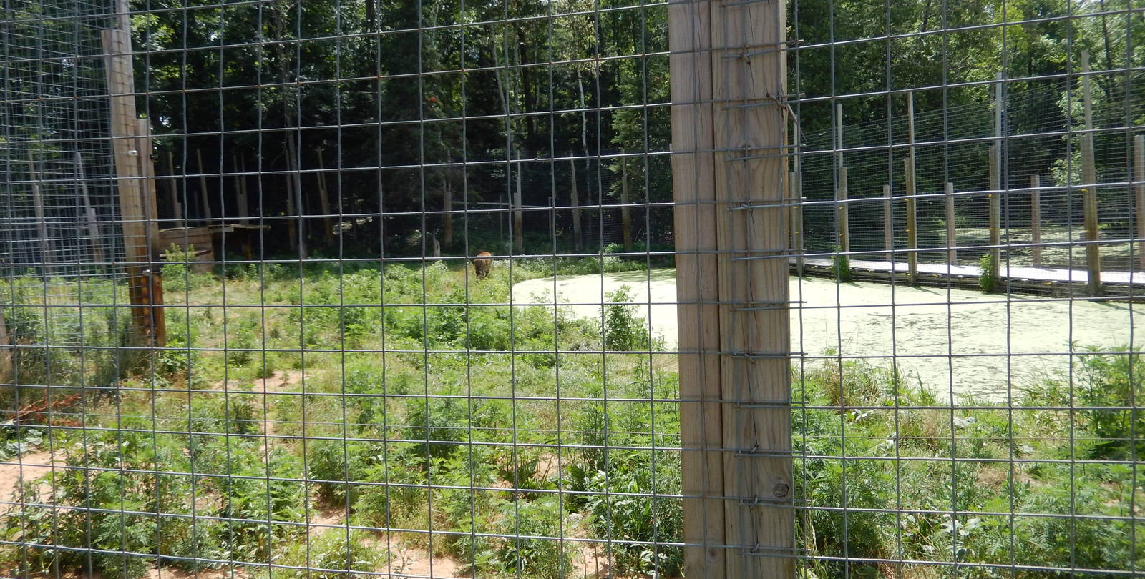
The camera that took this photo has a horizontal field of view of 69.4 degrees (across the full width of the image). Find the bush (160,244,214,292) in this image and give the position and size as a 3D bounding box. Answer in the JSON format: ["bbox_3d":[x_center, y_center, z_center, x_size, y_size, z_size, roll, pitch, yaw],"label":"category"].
[{"bbox_3d":[-9.107,-0.519,19.600,1.250,1.100,1.100,-2,5,0],"label":"bush"}]

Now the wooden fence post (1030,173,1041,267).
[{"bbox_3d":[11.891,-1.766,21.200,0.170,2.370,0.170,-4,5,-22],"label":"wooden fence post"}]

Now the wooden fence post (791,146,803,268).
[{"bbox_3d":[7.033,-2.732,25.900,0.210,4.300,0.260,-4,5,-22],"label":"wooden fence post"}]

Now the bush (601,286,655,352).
[{"bbox_3d":[0.804,0.415,11.800,0.740,0.920,0.700,-2,5,0],"label":"bush"}]

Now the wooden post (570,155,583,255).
[{"bbox_3d":[0.161,-3.894,37.300,0.260,4.400,0.220,-4,5,0],"label":"wooden post"}]

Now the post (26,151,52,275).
[{"bbox_3d":[-18.375,-2.636,28.500,0.260,4.350,0.220,-6,5,0],"label":"post"}]

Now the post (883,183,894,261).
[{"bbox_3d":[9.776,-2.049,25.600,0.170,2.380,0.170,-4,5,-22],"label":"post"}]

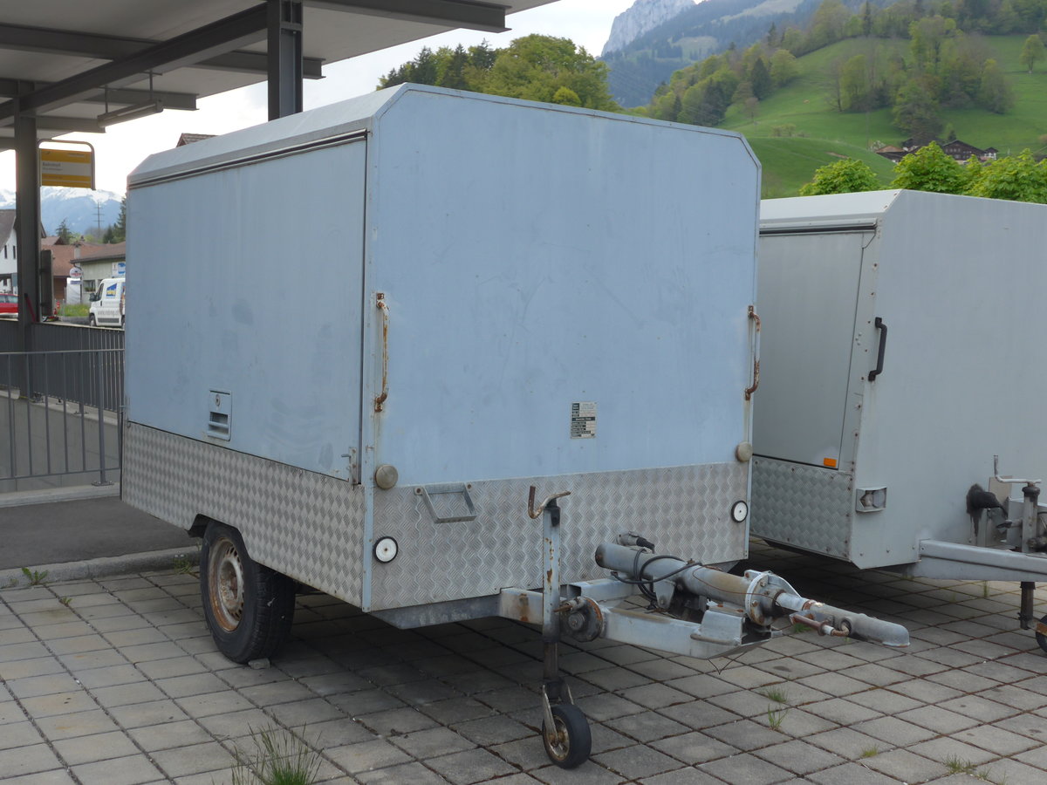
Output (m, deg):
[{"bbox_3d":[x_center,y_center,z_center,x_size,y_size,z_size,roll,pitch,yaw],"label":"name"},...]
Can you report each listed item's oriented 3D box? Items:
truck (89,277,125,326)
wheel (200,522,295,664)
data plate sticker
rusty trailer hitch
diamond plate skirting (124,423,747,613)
[{"bbox_3d":[-16.550,-3.750,52.400,2.050,2.270,5.200,-3,6,-44],"label":"truck"},{"bbox_3d":[-1.177,0.810,5.265,0.185,0.655,0.655,-1,5,-35],"label":"wheel"},{"bbox_3d":[0.227,0.103,4.628,0.120,0.136,0.003,-1,5,-35],"label":"data plate sticker"},{"bbox_3d":[0.599,0.815,4.026,0.770,0.900,1.510,-1,5,-35],"label":"rusty trailer hitch"},{"bbox_3d":[-0.532,0.421,5.703,1.790,0.409,2.579,-1,5,-35],"label":"diamond plate skirting"}]

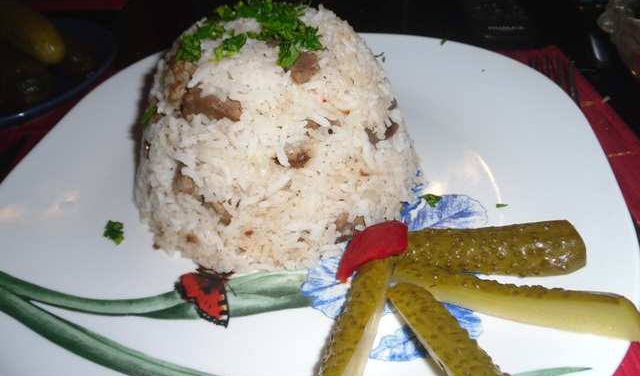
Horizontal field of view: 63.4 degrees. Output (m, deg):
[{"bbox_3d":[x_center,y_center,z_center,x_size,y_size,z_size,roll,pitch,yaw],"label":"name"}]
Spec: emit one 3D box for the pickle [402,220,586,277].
[{"bbox_3d":[0.066,0.024,0.209,0.075,0.015,0.021,-1,40,2],"label":"pickle"}]

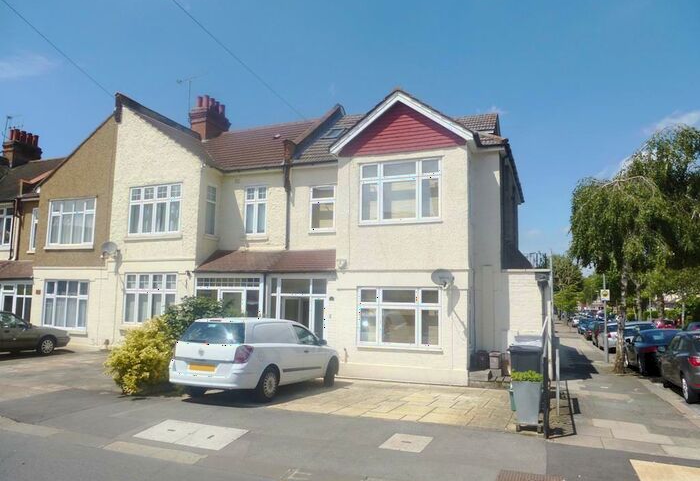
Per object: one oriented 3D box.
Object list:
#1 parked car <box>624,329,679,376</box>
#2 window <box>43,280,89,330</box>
[{"bbox_3d":[10.677,3.788,16.703,1.750,1.450,4.100,-2,-8,21],"label":"parked car"},{"bbox_3d":[-9.107,2.042,15.574,1.924,1.524,0.110,-2,-6,21],"label":"window"}]

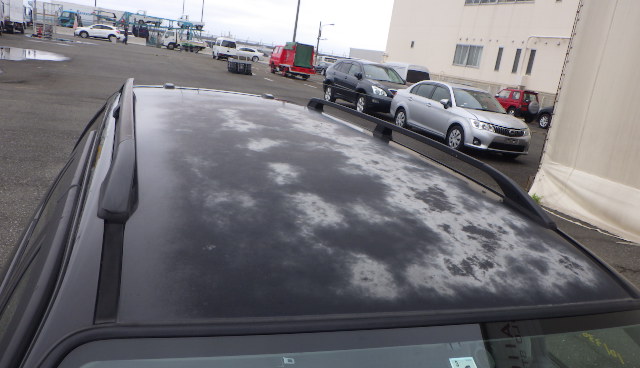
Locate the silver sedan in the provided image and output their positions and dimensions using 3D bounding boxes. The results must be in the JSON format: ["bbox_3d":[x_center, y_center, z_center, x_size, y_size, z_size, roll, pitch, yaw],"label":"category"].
[{"bbox_3d":[3.564,-1.831,13.562,1.695,1.460,4.360,3,15,-23],"label":"silver sedan"}]

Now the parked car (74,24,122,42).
[{"bbox_3d":[-21.912,-14.948,51.000,4.450,1.550,1.780,2,15,-25],"label":"parked car"}]

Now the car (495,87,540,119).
[{"bbox_3d":[10.764,-4.680,29.600,1.475,1.670,3.350,3,15,-23],"label":"car"}]

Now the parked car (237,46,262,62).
[{"bbox_3d":[-8.159,-14.070,56.000,4.500,1.450,1.750,8,14,-3],"label":"parked car"}]

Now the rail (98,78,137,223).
[{"bbox_3d":[-0.675,-0.224,1.800,0.080,0.080,1.779,3,16,-21],"label":"rail"}]

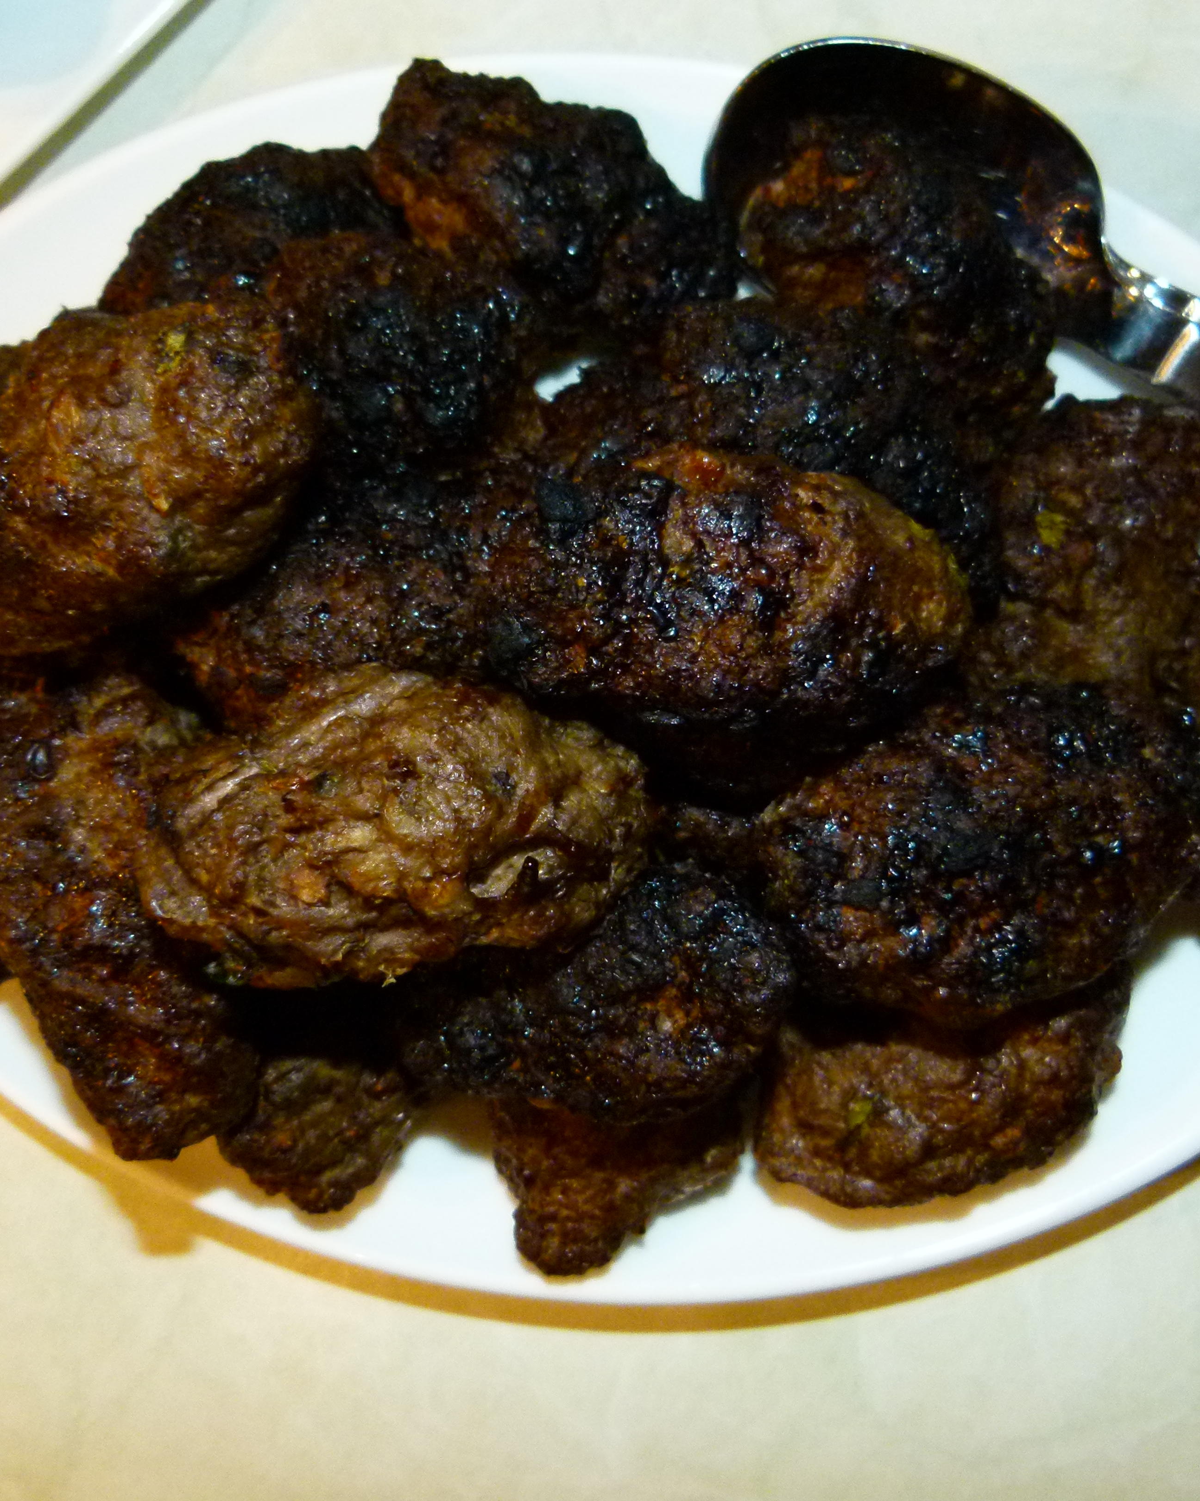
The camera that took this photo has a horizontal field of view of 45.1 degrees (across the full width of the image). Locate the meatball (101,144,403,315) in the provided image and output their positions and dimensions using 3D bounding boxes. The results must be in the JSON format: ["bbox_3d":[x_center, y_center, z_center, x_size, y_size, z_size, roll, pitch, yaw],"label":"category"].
[{"bbox_3d":[-0.070,-0.097,0.299,0.071,0.038,0.053,-34,76,-10],"label":"meatball"}]

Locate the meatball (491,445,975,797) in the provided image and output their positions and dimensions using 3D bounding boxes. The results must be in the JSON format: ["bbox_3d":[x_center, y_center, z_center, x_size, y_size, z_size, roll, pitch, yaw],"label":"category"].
[{"bbox_3d":[0.023,-0.023,0.247,0.081,0.045,0.057,11,73,3],"label":"meatball"}]

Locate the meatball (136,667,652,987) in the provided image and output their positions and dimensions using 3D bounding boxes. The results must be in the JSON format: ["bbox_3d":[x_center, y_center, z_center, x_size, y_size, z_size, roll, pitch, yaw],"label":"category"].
[{"bbox_3d":[-0.034,0.013,0.236,0.082,0.042,0.050,6,73,2],"label":"meatball"}]

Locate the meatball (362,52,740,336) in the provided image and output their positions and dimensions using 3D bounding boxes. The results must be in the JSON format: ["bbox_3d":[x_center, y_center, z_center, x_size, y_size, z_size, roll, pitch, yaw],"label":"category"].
[{"bbox_3d":[-0.009,-0.108,0.284,0.074,0.038,0.045,32,82,5],"label":"meatball"}]

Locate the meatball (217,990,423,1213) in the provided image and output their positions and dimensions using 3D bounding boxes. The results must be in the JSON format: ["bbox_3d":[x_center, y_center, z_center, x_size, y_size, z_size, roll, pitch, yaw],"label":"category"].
[{"bbox_3d":[-0.050,0.056,0.262,0.039,0.033,0.055,-7,80,-1],"label":"meatball"}]

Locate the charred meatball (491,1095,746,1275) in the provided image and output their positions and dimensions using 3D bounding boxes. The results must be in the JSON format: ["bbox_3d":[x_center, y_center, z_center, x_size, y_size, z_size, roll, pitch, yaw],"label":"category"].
[{"bbox_3d":[0.004,0.062,0.260,0.045,0.034,0.061,16,80,3],"label":"charred meatball"}]

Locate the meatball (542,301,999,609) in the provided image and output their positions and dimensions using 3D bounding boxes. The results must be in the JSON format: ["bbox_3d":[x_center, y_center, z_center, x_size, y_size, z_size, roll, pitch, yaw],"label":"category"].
[{"bbox_3d":[0.033,-0.054,0.273,0.088,0.042,0.059,24,75,7],"label":"meatball"}]

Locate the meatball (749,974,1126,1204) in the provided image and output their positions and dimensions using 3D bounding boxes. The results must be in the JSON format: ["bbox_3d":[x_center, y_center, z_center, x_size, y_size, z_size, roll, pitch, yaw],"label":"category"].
[{"bbox_3d":[0.061,0.059,0.260,0.068,0.036,0.048,-11,80,-2],"label":"meatball"}]

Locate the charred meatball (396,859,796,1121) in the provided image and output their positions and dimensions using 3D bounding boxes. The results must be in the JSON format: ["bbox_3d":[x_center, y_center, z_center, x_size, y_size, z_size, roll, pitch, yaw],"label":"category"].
[{"bbox_3d":[0.000,0.040,0.247,0.069,0.040,0.046,-19,74,-6],"label":"charred meatball"}]

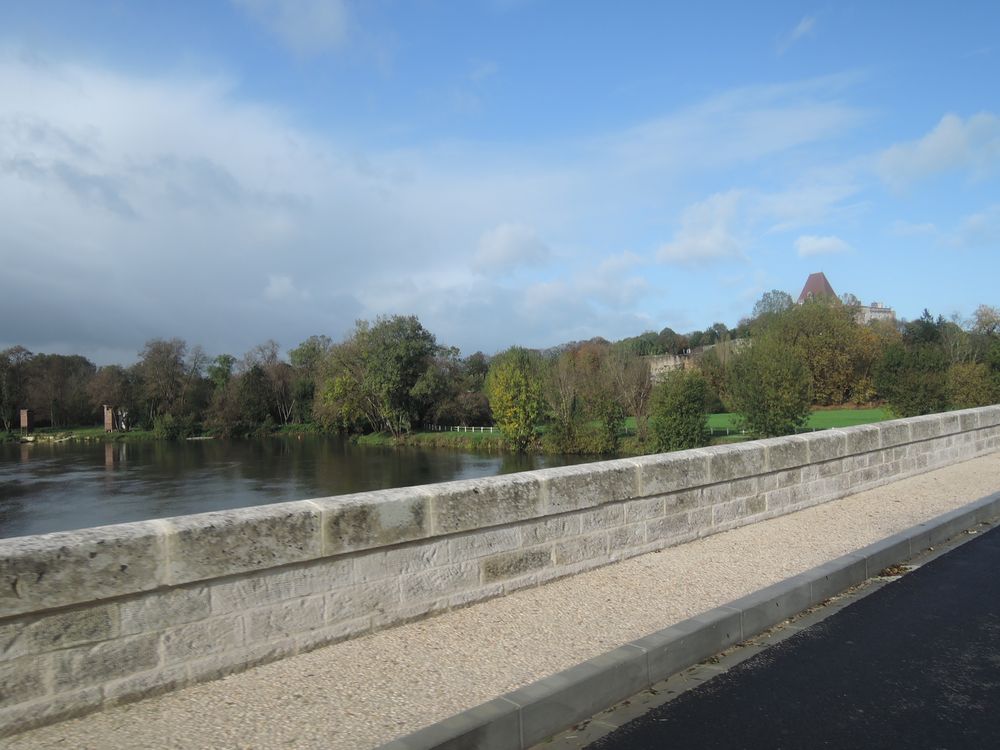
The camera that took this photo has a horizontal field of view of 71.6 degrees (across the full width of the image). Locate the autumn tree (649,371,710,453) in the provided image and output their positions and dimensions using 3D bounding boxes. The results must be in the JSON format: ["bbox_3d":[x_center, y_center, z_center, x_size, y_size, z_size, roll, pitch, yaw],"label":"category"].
[{"bbox_3d":[20.971,4.148,81.000,7.244,9.814,7.000,0,0,15],"label":"autumn tree"}]

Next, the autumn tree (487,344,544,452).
[{"bbox_3d":[1.878,2.847,84.000,7.027,12.601,6.800,0,0,1],"label":"autumn tree"}]

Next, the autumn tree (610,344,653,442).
[{"bbox_3d":[16.376,2.384,87.000,5.521,11.921,5.600,0,0,11],"label":"autumn tree"}]

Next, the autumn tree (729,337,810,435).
[{"bbox_3d":[33.944,1.506,87.000,10.541,12.674,9.500,0,0,21],"label":"autumn tree"}]

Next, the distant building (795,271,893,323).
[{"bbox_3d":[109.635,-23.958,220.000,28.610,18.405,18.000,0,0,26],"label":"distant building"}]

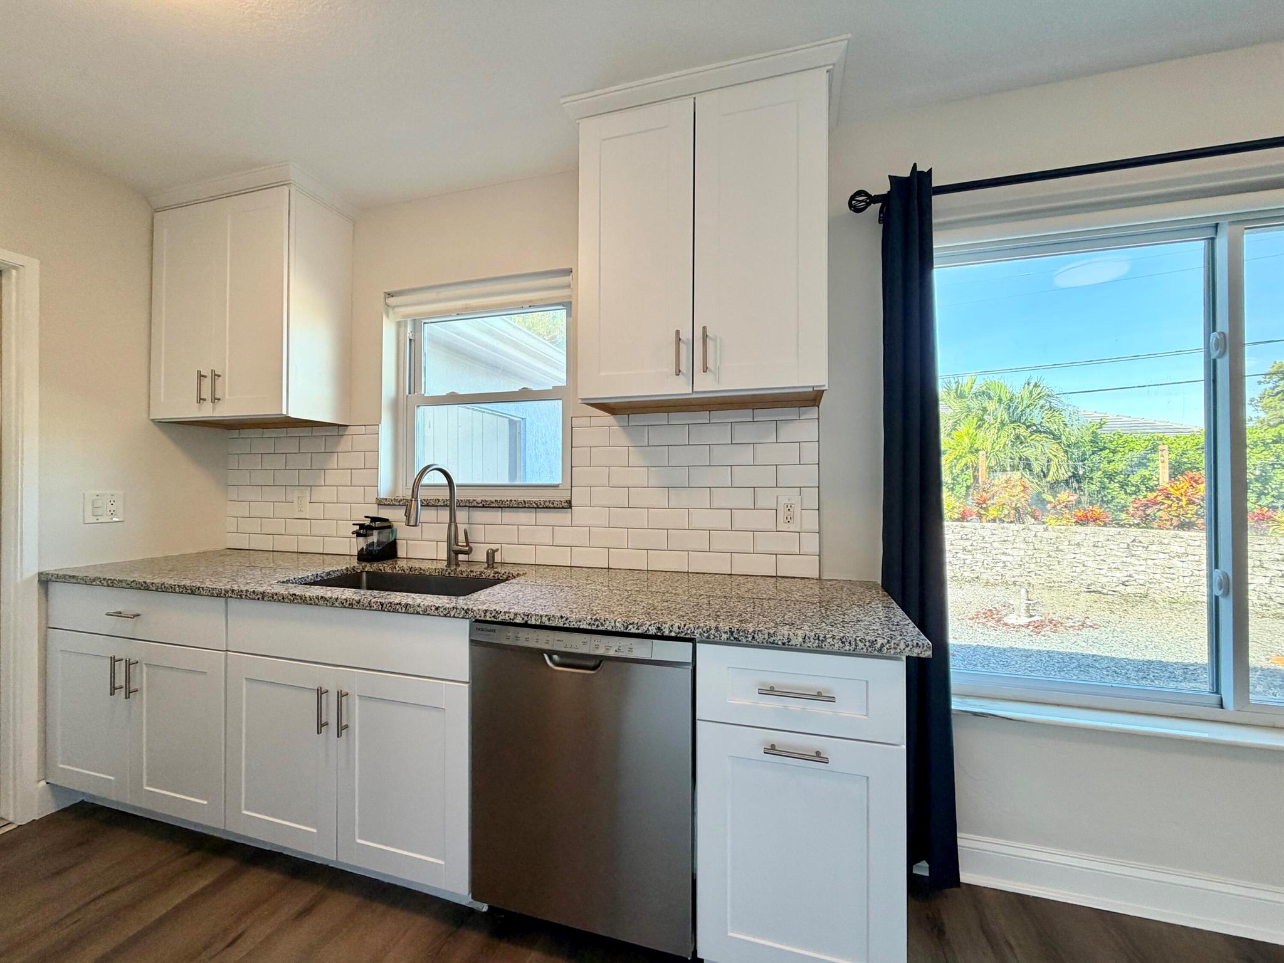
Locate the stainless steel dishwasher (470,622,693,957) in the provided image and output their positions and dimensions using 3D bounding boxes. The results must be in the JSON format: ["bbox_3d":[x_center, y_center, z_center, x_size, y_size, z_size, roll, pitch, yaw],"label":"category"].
[{"bbox_3d":[-0.087,0.771,1.603,0.611,0.757,0.605,0,-1,17],"label":"stainless steel dishwasher"}]

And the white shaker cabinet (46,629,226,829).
[{"bbox_3d":[-1.692,0.841,2.093,0.911,0.572,0.606,0,-1,17],"label":"white shaker cabinet"}]

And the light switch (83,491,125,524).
[{"bbox_3d":[-2.153,0.103,2.083,0.010,0.121,0.125,0,-1,17],"label":"light switch"}]

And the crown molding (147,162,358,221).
[{"bbox_3d":[-1.689,-1.194,2.280,0.790,0.072,0.345,0,-1,17],"label":"crown molding"}]

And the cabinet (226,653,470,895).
[{"bbox_3d":[-0.819,0.841,1.831,0.913,0.572,0.606,0,-1,17],"label":"cabinet"}]

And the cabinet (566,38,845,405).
[{"bbox_3d":[0.206,-0.728,1.698,0.831,0.952,0.362,0,-1,17],"label":"cabinet"}]

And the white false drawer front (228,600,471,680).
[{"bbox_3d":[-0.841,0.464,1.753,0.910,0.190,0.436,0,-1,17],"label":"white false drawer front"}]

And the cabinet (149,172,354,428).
[{"bbox_3d":[-1.710,-0.726,2.297,0.760,0.945,0.315,0,-1,17],"label":"cabinet"}]

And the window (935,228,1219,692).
[{"bbox_3d":[1.331,-0.051,1.663,0.810,1.440,0.090,0,-1,17],"label":"window"}]

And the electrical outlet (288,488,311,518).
[{"bbox_3d":[-1.572,0.109,2.398,0.086,0.126,0.012,0,-1,17],"label":"electrical outlet"}]

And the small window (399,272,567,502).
[{"bbox_3d":[-0.684,-0.379,2.255,0.910,0.895,0.100,0,-1,17],"label":"small window"}]

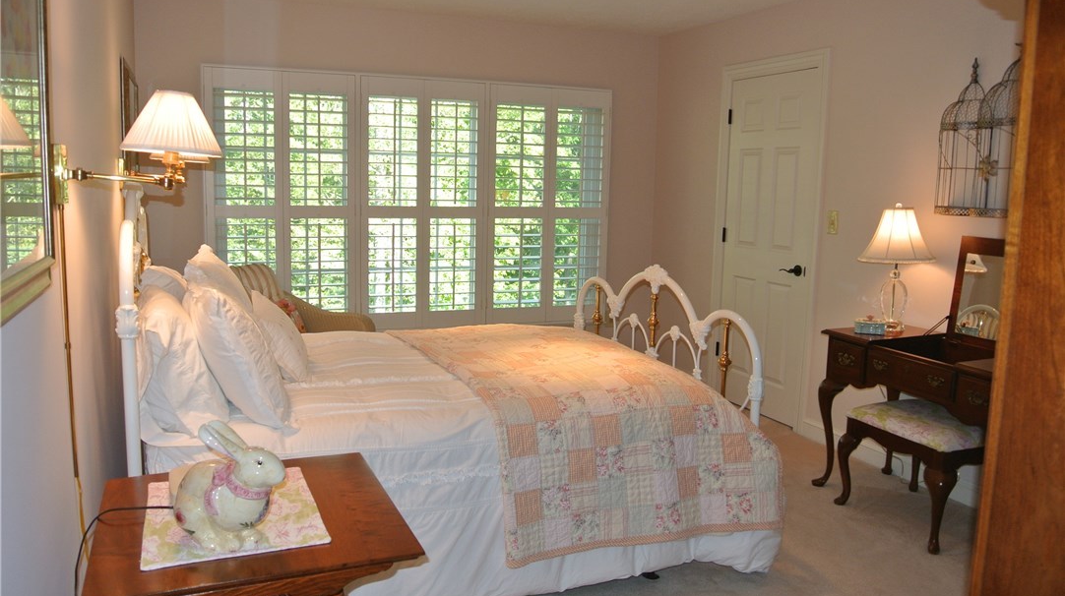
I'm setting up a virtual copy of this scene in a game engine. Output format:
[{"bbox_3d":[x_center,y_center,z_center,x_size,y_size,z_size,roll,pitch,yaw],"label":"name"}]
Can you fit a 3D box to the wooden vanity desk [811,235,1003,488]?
[{"bbox_3d":[1.754,0.365,3.247,0.550,1.200,1.070,-3,10,-23],"label":"wooden vanity desk"}]

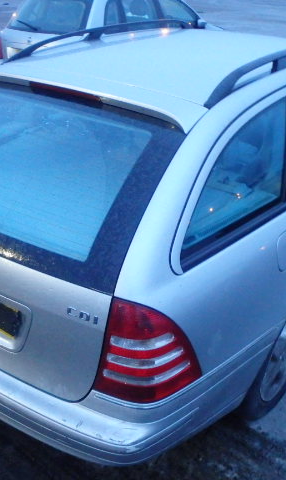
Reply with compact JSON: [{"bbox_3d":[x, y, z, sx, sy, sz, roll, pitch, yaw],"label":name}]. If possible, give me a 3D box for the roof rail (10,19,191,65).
[{"bbox_3d":[-0.130,-1.073,2.728,0.055,0.115,1.580,21,32,30],"label":"roof rail"}]

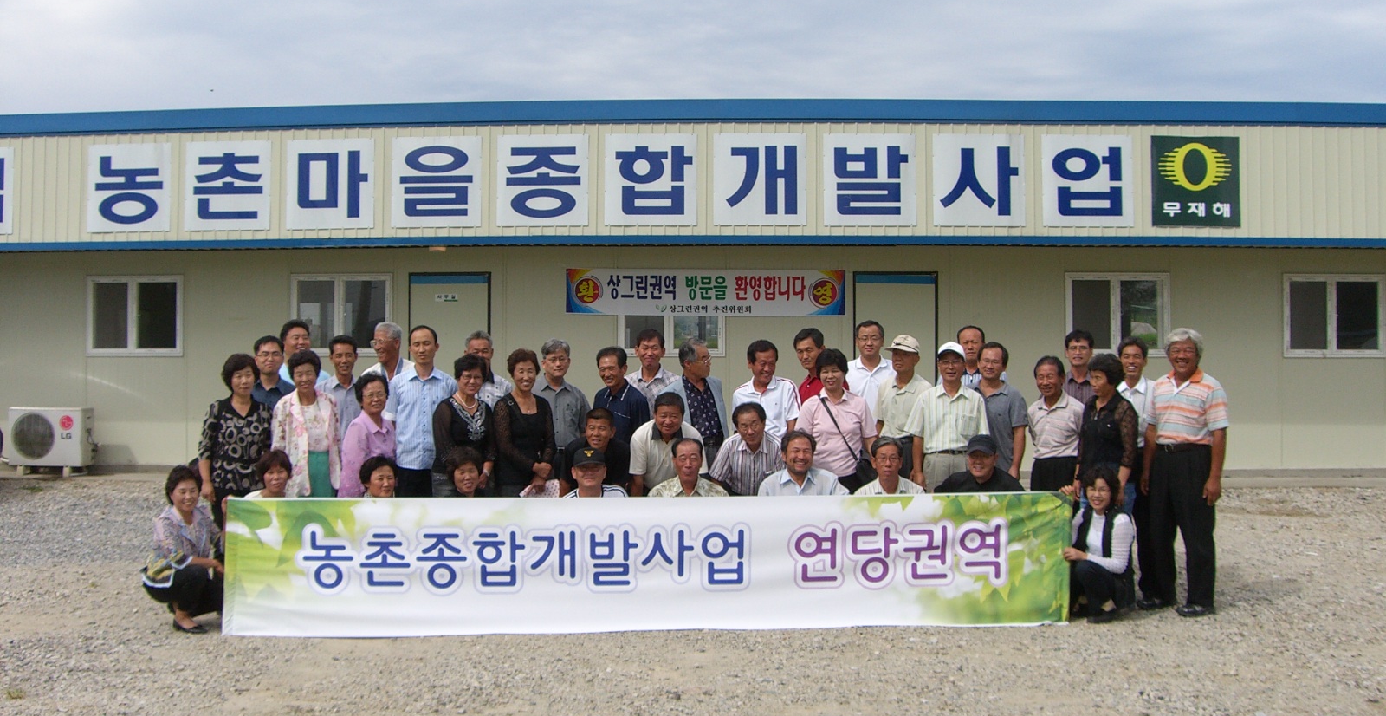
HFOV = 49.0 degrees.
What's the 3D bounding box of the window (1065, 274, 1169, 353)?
[{"bbox_3d":[4.498,-0.452,16.085,1.150,0.910,0.100,0,0,3],"label":"window"}]

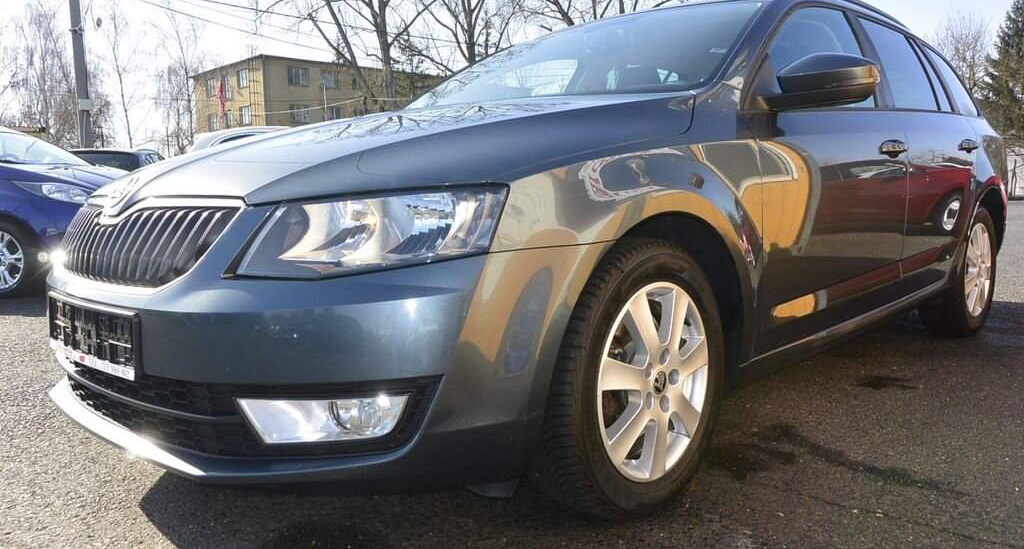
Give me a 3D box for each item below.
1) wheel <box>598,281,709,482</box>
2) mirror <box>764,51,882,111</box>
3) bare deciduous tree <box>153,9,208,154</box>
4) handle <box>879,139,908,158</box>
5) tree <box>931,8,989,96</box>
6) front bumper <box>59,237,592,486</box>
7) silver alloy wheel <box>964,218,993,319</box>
[{"bbox_3d":[0.265,0.231,1.745,0.170,0.440,0.440,5,9,43],"label":"wheel"},{"bbox_3d":[0.847,-0.522,2.100,0.230,0.165,0.240,5,9,44],"label":"mirror"},{"bbox_3d":[-20.452,-10.370,47.387,3.600,12.560,3.600,-4,7,-23],"label":"bare deciduous tree"},{"bbox_3d":[1.280,-0.423,2.583,0.055,0.060,0.220,5,9,44],"label":"handle"},{"bbox_3d":[23.147,-9.000,39.554,3.400,9.550,3.400,2,7,30],"label":"tree"},{"bbox_3d":[-0.670,0.138,1.905,1.800,0.480,0.700,5,9,44],"label":"front bumper"},{"bbox_3d":[2.131,-0.024,3.656,0.170,0.440,0.440,5,9,44],"label":"silver alloy wheel"}]

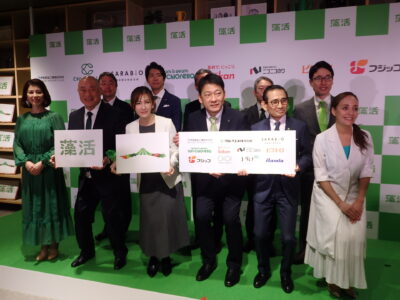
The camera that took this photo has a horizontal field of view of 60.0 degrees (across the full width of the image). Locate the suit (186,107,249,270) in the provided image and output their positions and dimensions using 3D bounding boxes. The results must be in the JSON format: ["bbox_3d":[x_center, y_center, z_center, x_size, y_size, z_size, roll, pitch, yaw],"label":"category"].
[{"bbox_3d":[0.134,0.326,2.721,0.500,1.290,0.390,2,6,18],"label":"suit"}]

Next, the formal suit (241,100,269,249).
[{"bbox_3d":[0.617,0.238,3.302,0.490,1.391,0.280,2,6,15],"label":"formal suit"}]

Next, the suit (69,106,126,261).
[{"bbox_3d":[-0.854,0.268,3.003,0.540,1.366,0.400,1,6,8],"label":"suit"}]

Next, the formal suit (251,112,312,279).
[{"bbox_3d":[0.649,0.358,2.657,0.500,1.240,0.390,2,6,18],"label":"formal suit"}]

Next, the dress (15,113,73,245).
[{"bbox_3d":[-1.403,0.250,3.150,0.520,1.210,0.390,0,6,2],"label":"dress"}]

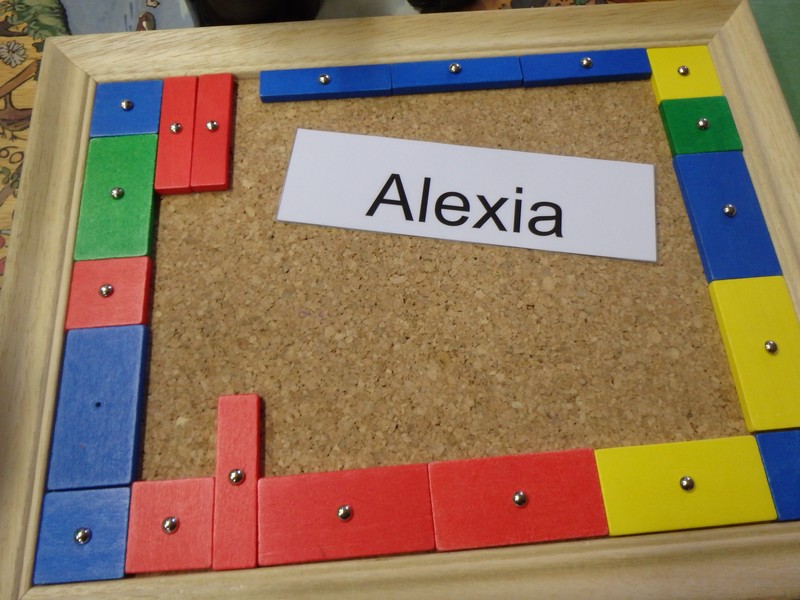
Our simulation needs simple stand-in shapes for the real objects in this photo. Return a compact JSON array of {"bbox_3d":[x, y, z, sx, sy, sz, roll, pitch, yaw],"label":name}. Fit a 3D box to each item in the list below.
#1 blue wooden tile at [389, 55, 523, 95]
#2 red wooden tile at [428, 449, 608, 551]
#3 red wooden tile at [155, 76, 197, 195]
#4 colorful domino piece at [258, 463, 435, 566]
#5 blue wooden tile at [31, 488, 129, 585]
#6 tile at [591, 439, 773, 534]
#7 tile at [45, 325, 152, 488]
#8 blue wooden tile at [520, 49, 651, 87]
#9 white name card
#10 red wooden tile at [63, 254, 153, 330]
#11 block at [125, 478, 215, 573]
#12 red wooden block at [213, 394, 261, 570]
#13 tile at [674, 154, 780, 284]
[{"bbox_3d":[0.022,-0.088,0.253,0.050,0.004,0.012,-4,68,-2],"label":"blue wooden tile"},{"bbox_3d":[0.035,0.059,0.193,0.050,0.004,0.025,-4,68,-2],"label":"red wooden tile"},{"bbox_3d":[-0.083,-0.062,0.242,0.012,0.004,0.050,-4,68,-2],"label":"red wooden tile"},{"bbox_3d":[-0.016,0.063,0.191,0.050,0.004,0.025,-4,68,-2],"label":"colorful domino piece"},{"bbox_3d":[-0.091,0.068,0.188,0.025,0.004,0.025,-4,68,-2],"label":"blue wooden tile"},{"bbox_3d":[0.084,0.055,0.194,0.050,0.004,0.024,-5,68,-2],"label":"tile"},{"bbox_3d":[-0.093,0.033,0.202,0.024,0.004,0.050,-4,68,-2],"label":"tile"},{"bbox_3d":[0.073,-0.092,0.255,0.050,0.004,0.012,-4,68,-2],"label":"blue wooden tile"},{"bbox_3d":[0.025,-0.039,0.234,0.134,0.001,0.040,7,68,3],"label":"white name card"},{"bbox_3d":[-0.097,-0.002,0.217,0.025,0.004,0.025,-4,68,-2],"label":"red wooden tile"},{"bbox_3d":[-0.066,0.066,0.189,0.025,0.004,0.025,-3,68,-2],"label":"block"},{"bbox_3d":[-0.049,0.054,0.194,0.012,0.004,0.050,-4,68,-2],"label":"red wooden block"},{"bbox_3d":[0.115,-0.030,0.229,0.024,0.004,0.050,-4,68,-2],"label":"tile"}]

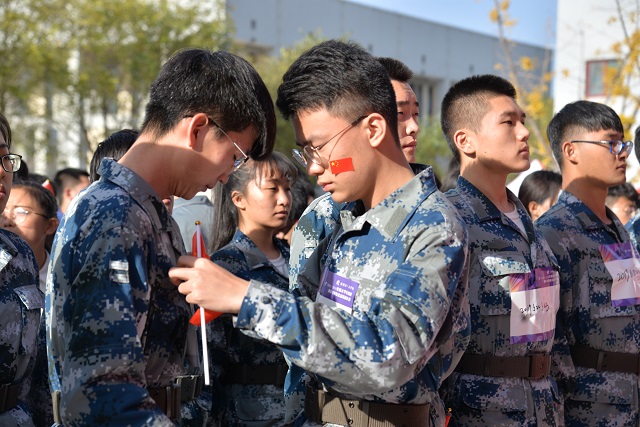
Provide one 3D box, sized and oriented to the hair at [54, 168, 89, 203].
[{"bbox_3d":[-1.360,-0.145,8.400,0.200,0.200,0.165,0,-1,10],"label":"hair"}]

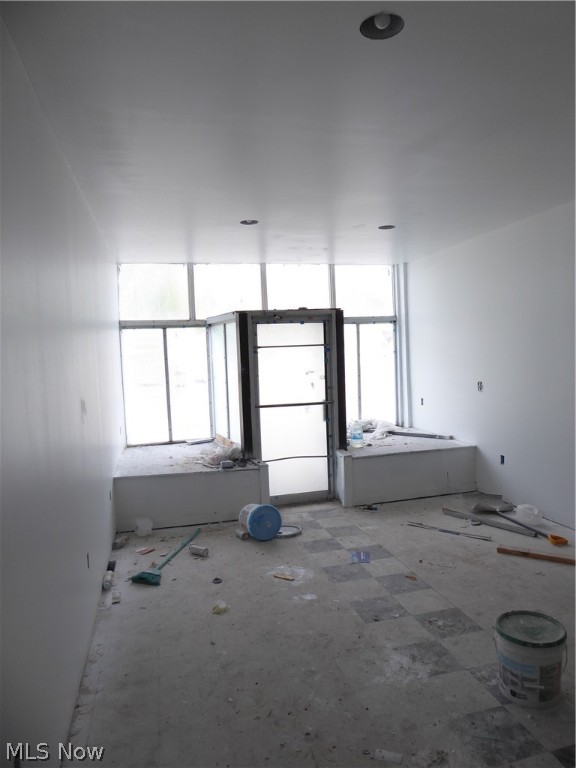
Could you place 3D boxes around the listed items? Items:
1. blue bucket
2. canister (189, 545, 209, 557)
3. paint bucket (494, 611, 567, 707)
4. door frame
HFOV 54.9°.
[{"bbox_3d":[-0.266,1.248,5.060,0.310,0.310,0.300,-4,-1,-27],"label":"blue bucket"},{"bbox_3d":[-0.748,1.399,4.655,0.160,0.070,0.070,0,4,37],"label":"canister"},{"bbox_3d":[1.164,1.318,2.663,0.310,0.325,0.310,-2,3,0],"label":"paint bucket"},{"bbox_3d":[0.123,0.263,6.085,1.050,2.120,0.120,-3,3,-14],"label":"door frame"}]

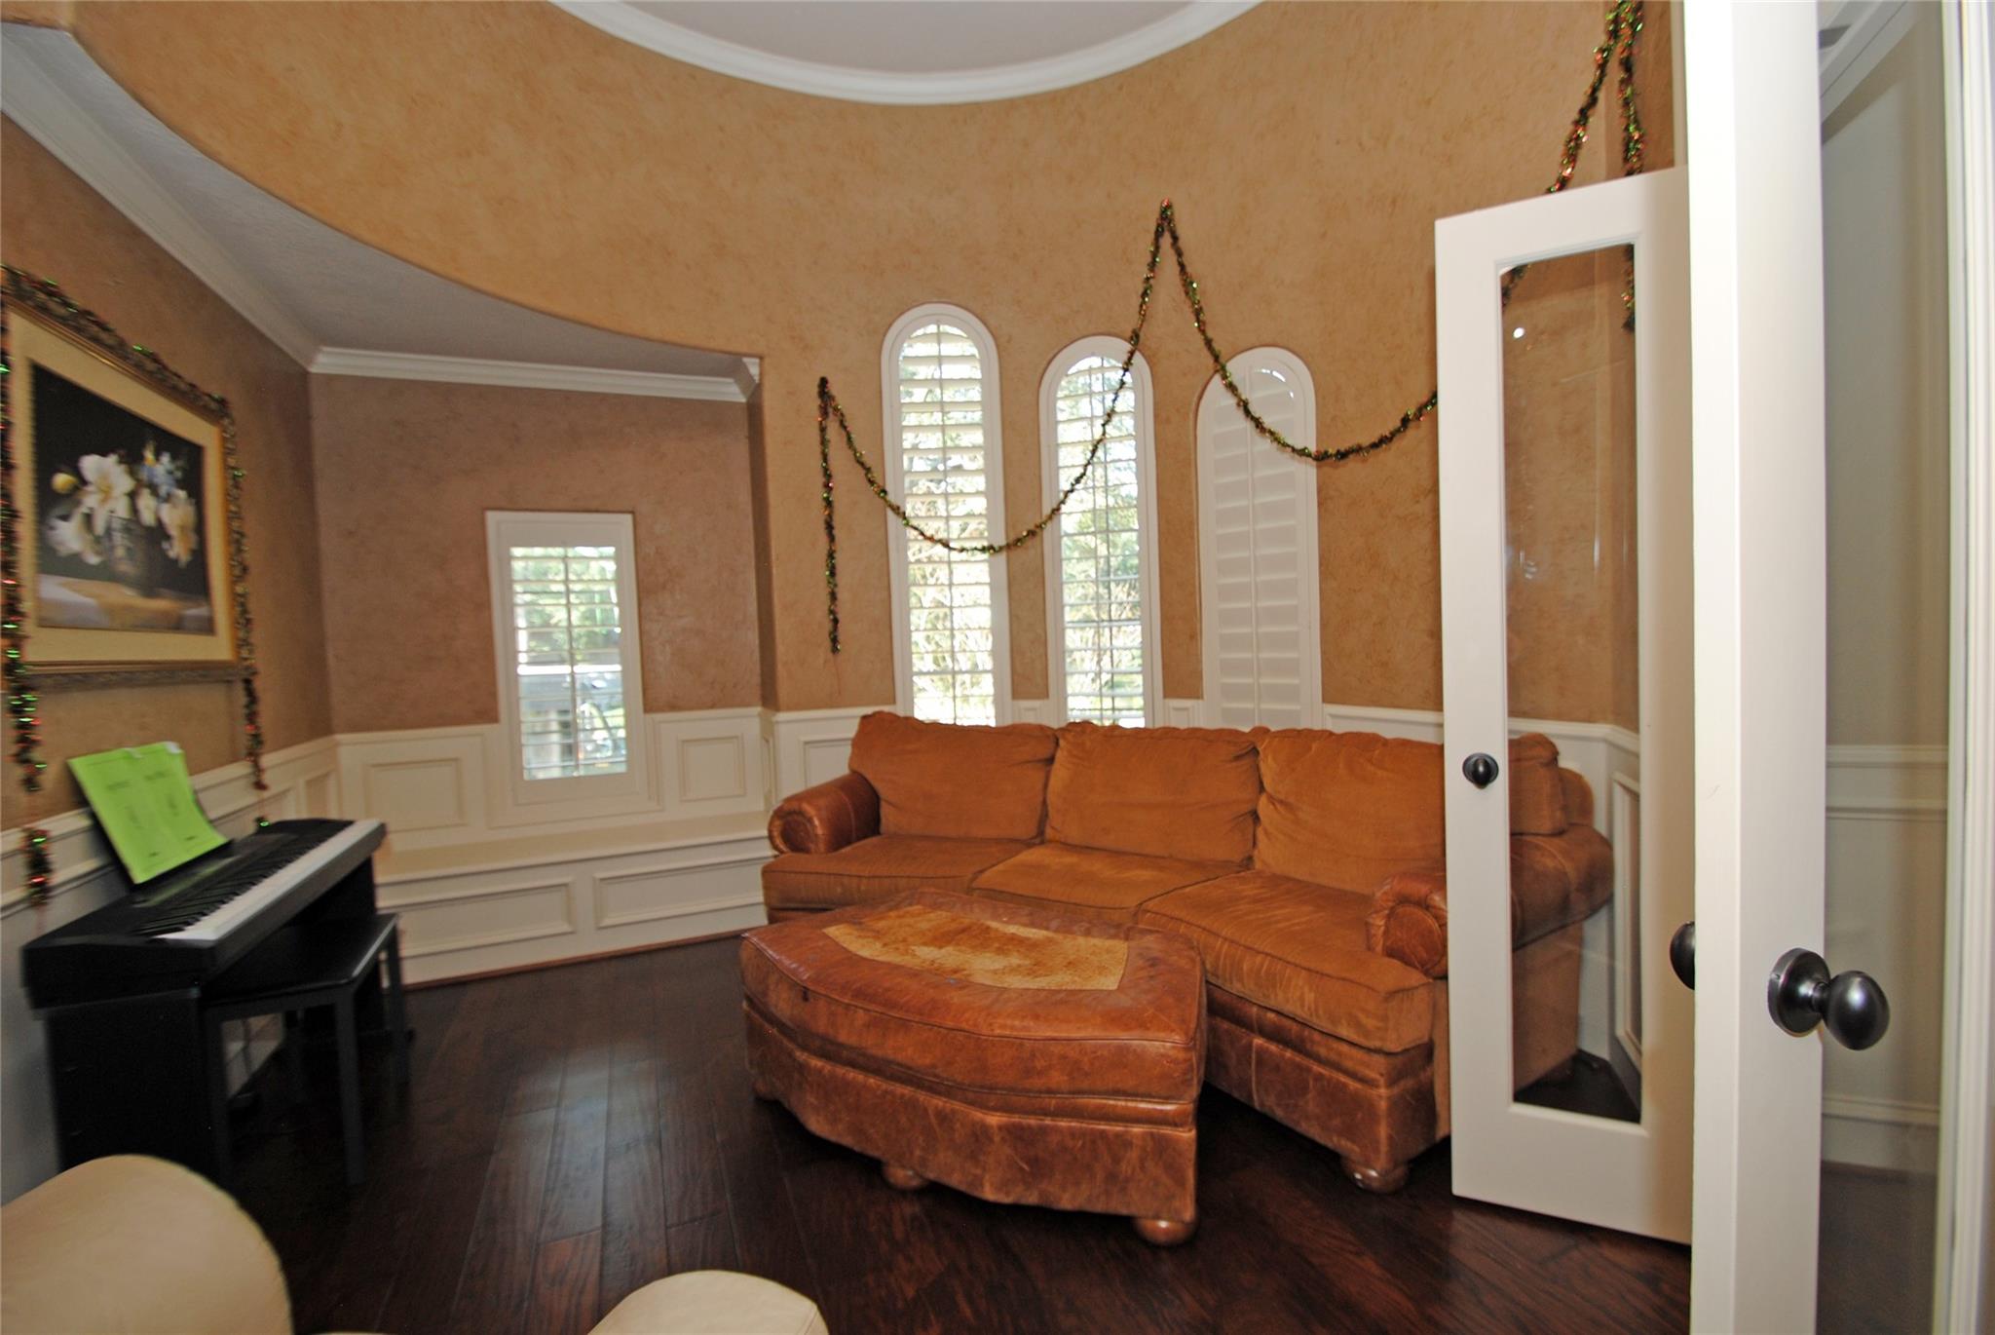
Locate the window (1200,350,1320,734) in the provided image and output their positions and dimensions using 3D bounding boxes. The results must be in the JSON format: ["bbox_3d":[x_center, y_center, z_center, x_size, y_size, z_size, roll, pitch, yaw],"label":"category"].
[{"bbox_3d":[1.093,-0.411,3.490,0.100,1.780,0.555,-4,3,-44],"label":"window"}]

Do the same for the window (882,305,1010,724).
[{"bbox_3d":[-0.242,-0.614,4.050,0.570,2.240,0.100,-2,2,-2],"label":"window"}]

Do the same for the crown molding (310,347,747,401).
[{"bbox_3d":[-2.027,-1.309,3.742,1.730,0.090,0.075,-3,2,-22],"label":"crown molding"}]

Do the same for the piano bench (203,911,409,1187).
[{"bbox_3d":[-1.730,0.978,2.129,0.290,0.480,0.550,-3,2,-23],"label":"piano bench"}]

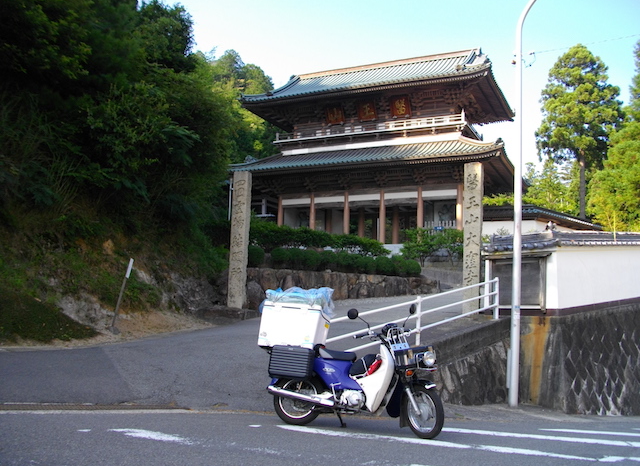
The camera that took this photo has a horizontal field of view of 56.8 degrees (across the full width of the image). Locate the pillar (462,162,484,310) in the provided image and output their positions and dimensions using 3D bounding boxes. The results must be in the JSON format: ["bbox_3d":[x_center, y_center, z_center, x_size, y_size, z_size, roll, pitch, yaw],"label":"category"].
[{"bbox_3d":[3.243,0.106,12.500,0.335,3.181,0.335,-1,-6,22],"label":"pillar"}]

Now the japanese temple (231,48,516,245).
[{"bbox_3d":[4.528,-5.721,43.270,18.706,14.090,11.757,-1,-6,25],"label":"japanese temple"}]

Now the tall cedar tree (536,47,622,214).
[{"bbox_3d":[24.125,-8.878,55.000,7.995,17.478,7.995,1,-6,0],"label":"tall cedar tree"}]

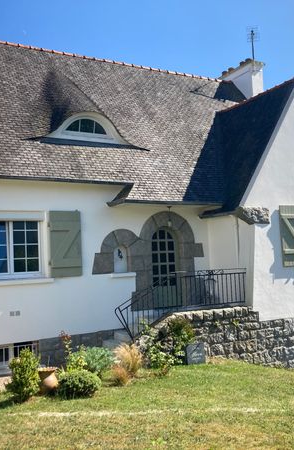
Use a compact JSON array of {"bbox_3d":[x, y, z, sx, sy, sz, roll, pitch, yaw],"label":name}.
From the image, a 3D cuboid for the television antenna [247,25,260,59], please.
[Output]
[{"bbox_3d":[3.756,-6.337,17.036,0.420,1.200,0.550,-4,-5,14],"label":"television antenna"}]

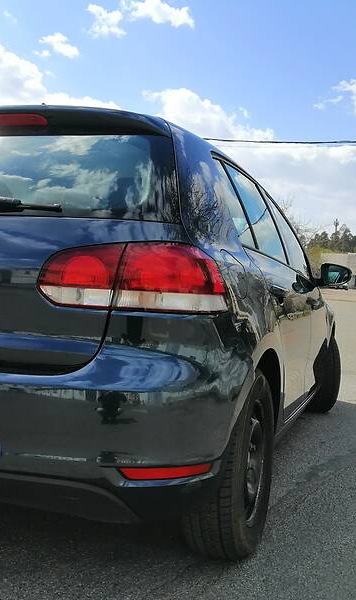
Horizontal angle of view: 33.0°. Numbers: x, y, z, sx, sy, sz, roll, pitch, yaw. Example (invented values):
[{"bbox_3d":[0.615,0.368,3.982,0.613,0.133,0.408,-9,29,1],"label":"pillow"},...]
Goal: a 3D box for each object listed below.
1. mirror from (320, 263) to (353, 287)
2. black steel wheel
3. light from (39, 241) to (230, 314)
[{"bbox_3d":[0.961,-0.154,3.642,0.185,0.150,0.110,3,2,19],"label":"mirror"},{"bbox_3d":[0.171,0.544,2.063,0.205,0.635,0.635,3,2,19],"label":"black steel wheel"},{"bbox_3d":[-0.103,-0.061,1.562,0.460,0.185,0.210,3,2,9],"label":"light"}]

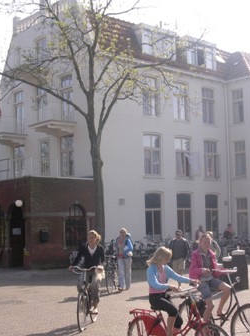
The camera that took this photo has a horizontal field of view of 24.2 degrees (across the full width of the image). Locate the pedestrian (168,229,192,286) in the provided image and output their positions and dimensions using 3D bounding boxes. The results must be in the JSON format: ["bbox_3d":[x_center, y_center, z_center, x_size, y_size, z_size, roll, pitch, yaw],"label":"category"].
[{"bbox_3d":[1.534,2.552,16.123,0.620,1.690,0.480,-1,-5,-3],"label":"pedestrian"}]

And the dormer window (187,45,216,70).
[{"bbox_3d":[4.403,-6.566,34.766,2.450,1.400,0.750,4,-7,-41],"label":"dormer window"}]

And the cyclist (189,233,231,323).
[{"bbox_3d":[1.277,1.624,8.538,0.720,1.350,0.520,-6,-7,44],"label":"cyclist"}]

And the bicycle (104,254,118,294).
[{"bbox_3d":[-0.335,2.843,15.882,0.470,1.050,1.700,-2,-6,7],"label":"bicycle"}]

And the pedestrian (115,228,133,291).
[{"bbox_3d":[0.004,2.476,15.724,0.500,1.660,0.420,-2,-5,12],"label":"pedestrian"}]

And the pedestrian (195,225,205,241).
[{"bbox_3d":[3.893,3.788,29.718,0.500,1.700,0.350,-2,-6,6],"label":"pedestrian"}]

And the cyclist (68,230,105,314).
[{"bbox_3d":[-0.695,1.941,10.564,0.660,1.530,0.750,-2,-6,10],"label":"cyclist"}]

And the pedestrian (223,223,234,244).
[{"bbox_3d":[5.171,3.600,28.923,0.520,1.680,0.450,0,-5,-12],"label":"pedestrian"}]

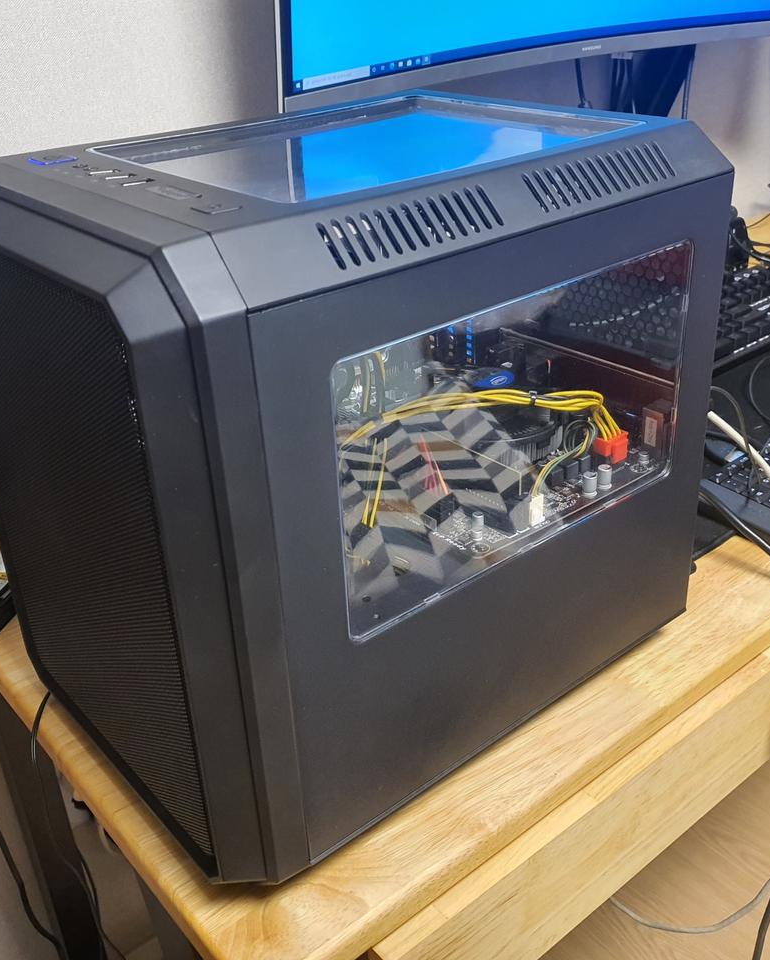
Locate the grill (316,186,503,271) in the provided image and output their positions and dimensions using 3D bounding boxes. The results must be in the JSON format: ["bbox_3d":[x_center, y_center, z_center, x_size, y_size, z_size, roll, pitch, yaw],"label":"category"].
[{"bbox_3d":[0.012,-0.105,0.402,0.089,0.022,0.005,-24,-10,-33],"label":"grill"}]

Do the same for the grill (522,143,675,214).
[{"bbox_3d":[0.105,-0.147,0.469,0.098,0.022,0.005,-24,-10,-33],"label":"grill"}]

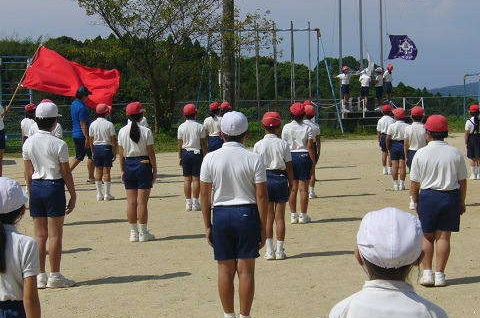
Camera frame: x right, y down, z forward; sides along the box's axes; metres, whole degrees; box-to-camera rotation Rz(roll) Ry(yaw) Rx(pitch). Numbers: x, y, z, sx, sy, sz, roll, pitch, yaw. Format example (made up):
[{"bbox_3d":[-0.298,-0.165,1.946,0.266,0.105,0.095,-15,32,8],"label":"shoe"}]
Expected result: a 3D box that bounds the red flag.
[{"bbox_3d":[-3.153,-1.525,20.500,1.750,0.850,0.400,15,3,0],"label":"red flag"}]

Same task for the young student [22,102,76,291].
[{"bbox_3d":[-1.487,0.285,8.550,0.380,1.450,0.270,0,3,25],"label":"young student"}]

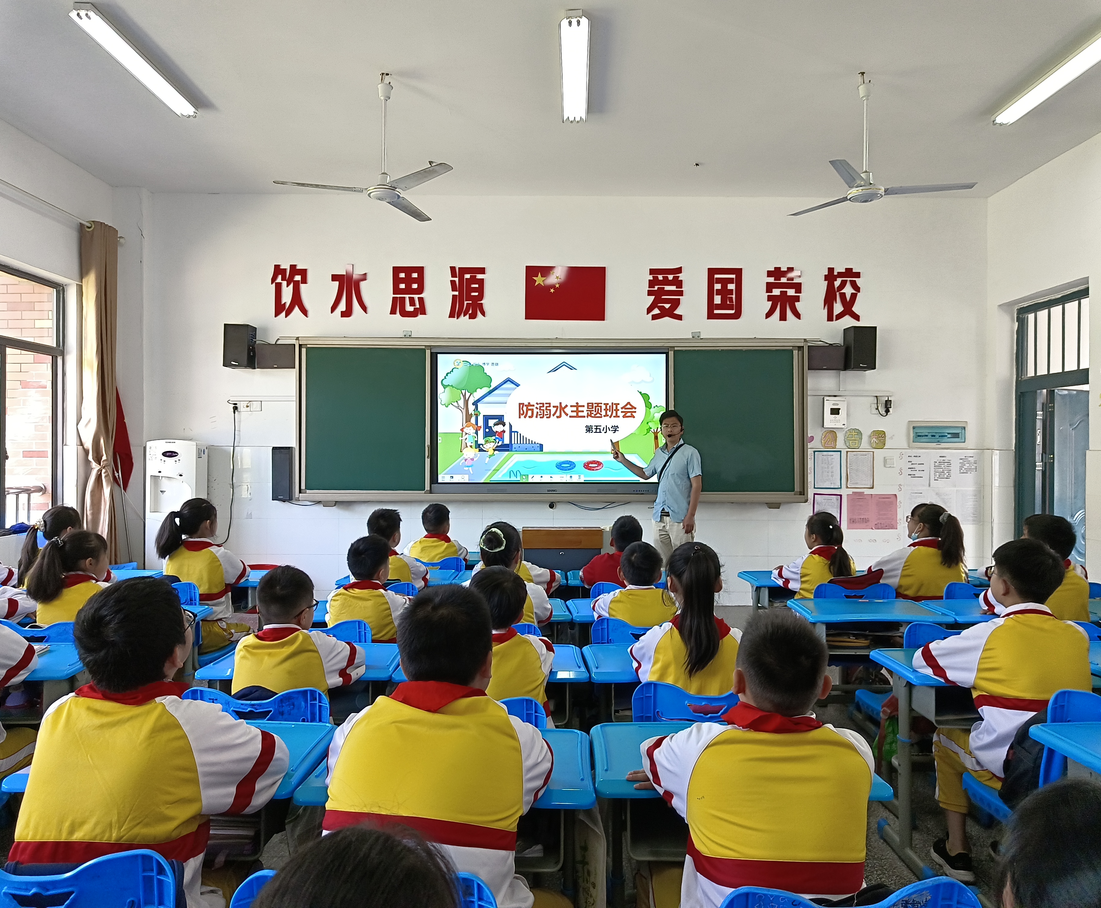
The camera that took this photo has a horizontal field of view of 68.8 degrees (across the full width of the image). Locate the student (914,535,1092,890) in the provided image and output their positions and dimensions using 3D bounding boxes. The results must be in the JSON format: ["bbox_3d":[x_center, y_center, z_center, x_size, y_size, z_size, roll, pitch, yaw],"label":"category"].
[{"bbox_3d":[1.290,0.778,2.370,0.410,1.084,0.620,0,0,-13],"label":"student"}]

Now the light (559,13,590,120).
[{"bbox_3d":[0.139,-2.165,4.590,0.160,0.080,1.220,0,0,2],"label":"light"}]

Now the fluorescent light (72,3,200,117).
[{"bbox_3d":[-2.295,-2.160,4.530,0.155,0.080,1.210,0,0,0],"label":"fluorescent light"}]

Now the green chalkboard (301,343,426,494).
[{"bbox_3d":[-1.554,-0.284,6.710,1.040,1.210,0.040,0,0,0],"label":"green chalkboard"}]

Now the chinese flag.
[{"bbox_3d":[0.128,-1.363,6.830,0.680,0.465,0.020,0,0,0],"label":"chinese flag"}]

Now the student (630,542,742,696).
[{"bbox_3d":[0.416,0.785,2.460,0.410,1.040,0.560,0,0,-2],"label":"student"}]

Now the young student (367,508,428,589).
[{"bbox_3d":[-0.837,0.782,4.221,0.420,1.010,0.560,0,0,10],"label":"young student"}]

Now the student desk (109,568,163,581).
[{"bbox_3d":[-2.470,1.006,4.360,0.610,0.690,0.400,0,0,0],"label":"student desk"}]

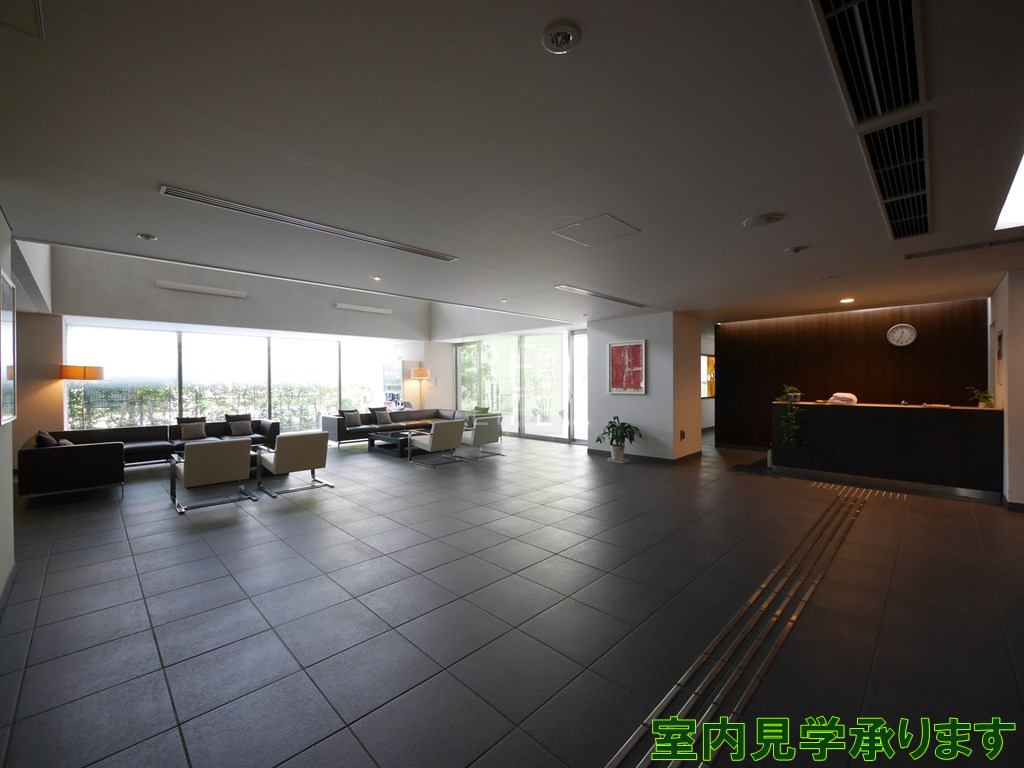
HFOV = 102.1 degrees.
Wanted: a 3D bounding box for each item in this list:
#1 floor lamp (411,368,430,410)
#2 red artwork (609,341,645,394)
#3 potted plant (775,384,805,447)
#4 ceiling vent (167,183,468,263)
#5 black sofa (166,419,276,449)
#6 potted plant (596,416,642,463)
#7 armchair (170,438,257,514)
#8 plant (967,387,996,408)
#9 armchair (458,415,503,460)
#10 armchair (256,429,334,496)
[{"bbox_3d":[-2.347,0.470,10.615,0.480,1.740,0.480,-1,0,45],"label":"floor lamp"},{"bbox_3d":[2.007,-0.277,7.275,0.705,0.925,0.040,-1,0,45],"label":"red artwork"},{"bbox_3d":[3.830,0.431,5.714,0.310,0.850,0.380,-1,0,45],"label":"potted plant"},{"bbox_3d":[-1.341,-1.186,3.258,0.160,0.035,2.155,-1,0,45],"label":"ceiling vent"},{"bbox_3d":[-4.944,1.010,7.140,0.840,0.660,1.470,-1,0,45],"label":"black sofa"},{"bbox_3d":[1.812,0.915,7.006,0.680,0.760,0.680,0,0,0],"label":"potted plant"},{"bbox_3d":[-3.388,0.965,4.720,0.760,0.705,0.680,-1,0,45],"label":"armchair"},{"bbox_3d":[5.134,0.149,4.540,0.200,0.245,0.200,-1,0,45],"label":"plant"},{"bbox_3d":[-0.603,0.959,7.606,0.750,0.710,0.680,-1,0,45],"label":"armchair"},{"bbox_3d":[-2.781,0.964,5.322,0.750,0.705,0.680,-1,0,45],"label":"armchair"}]

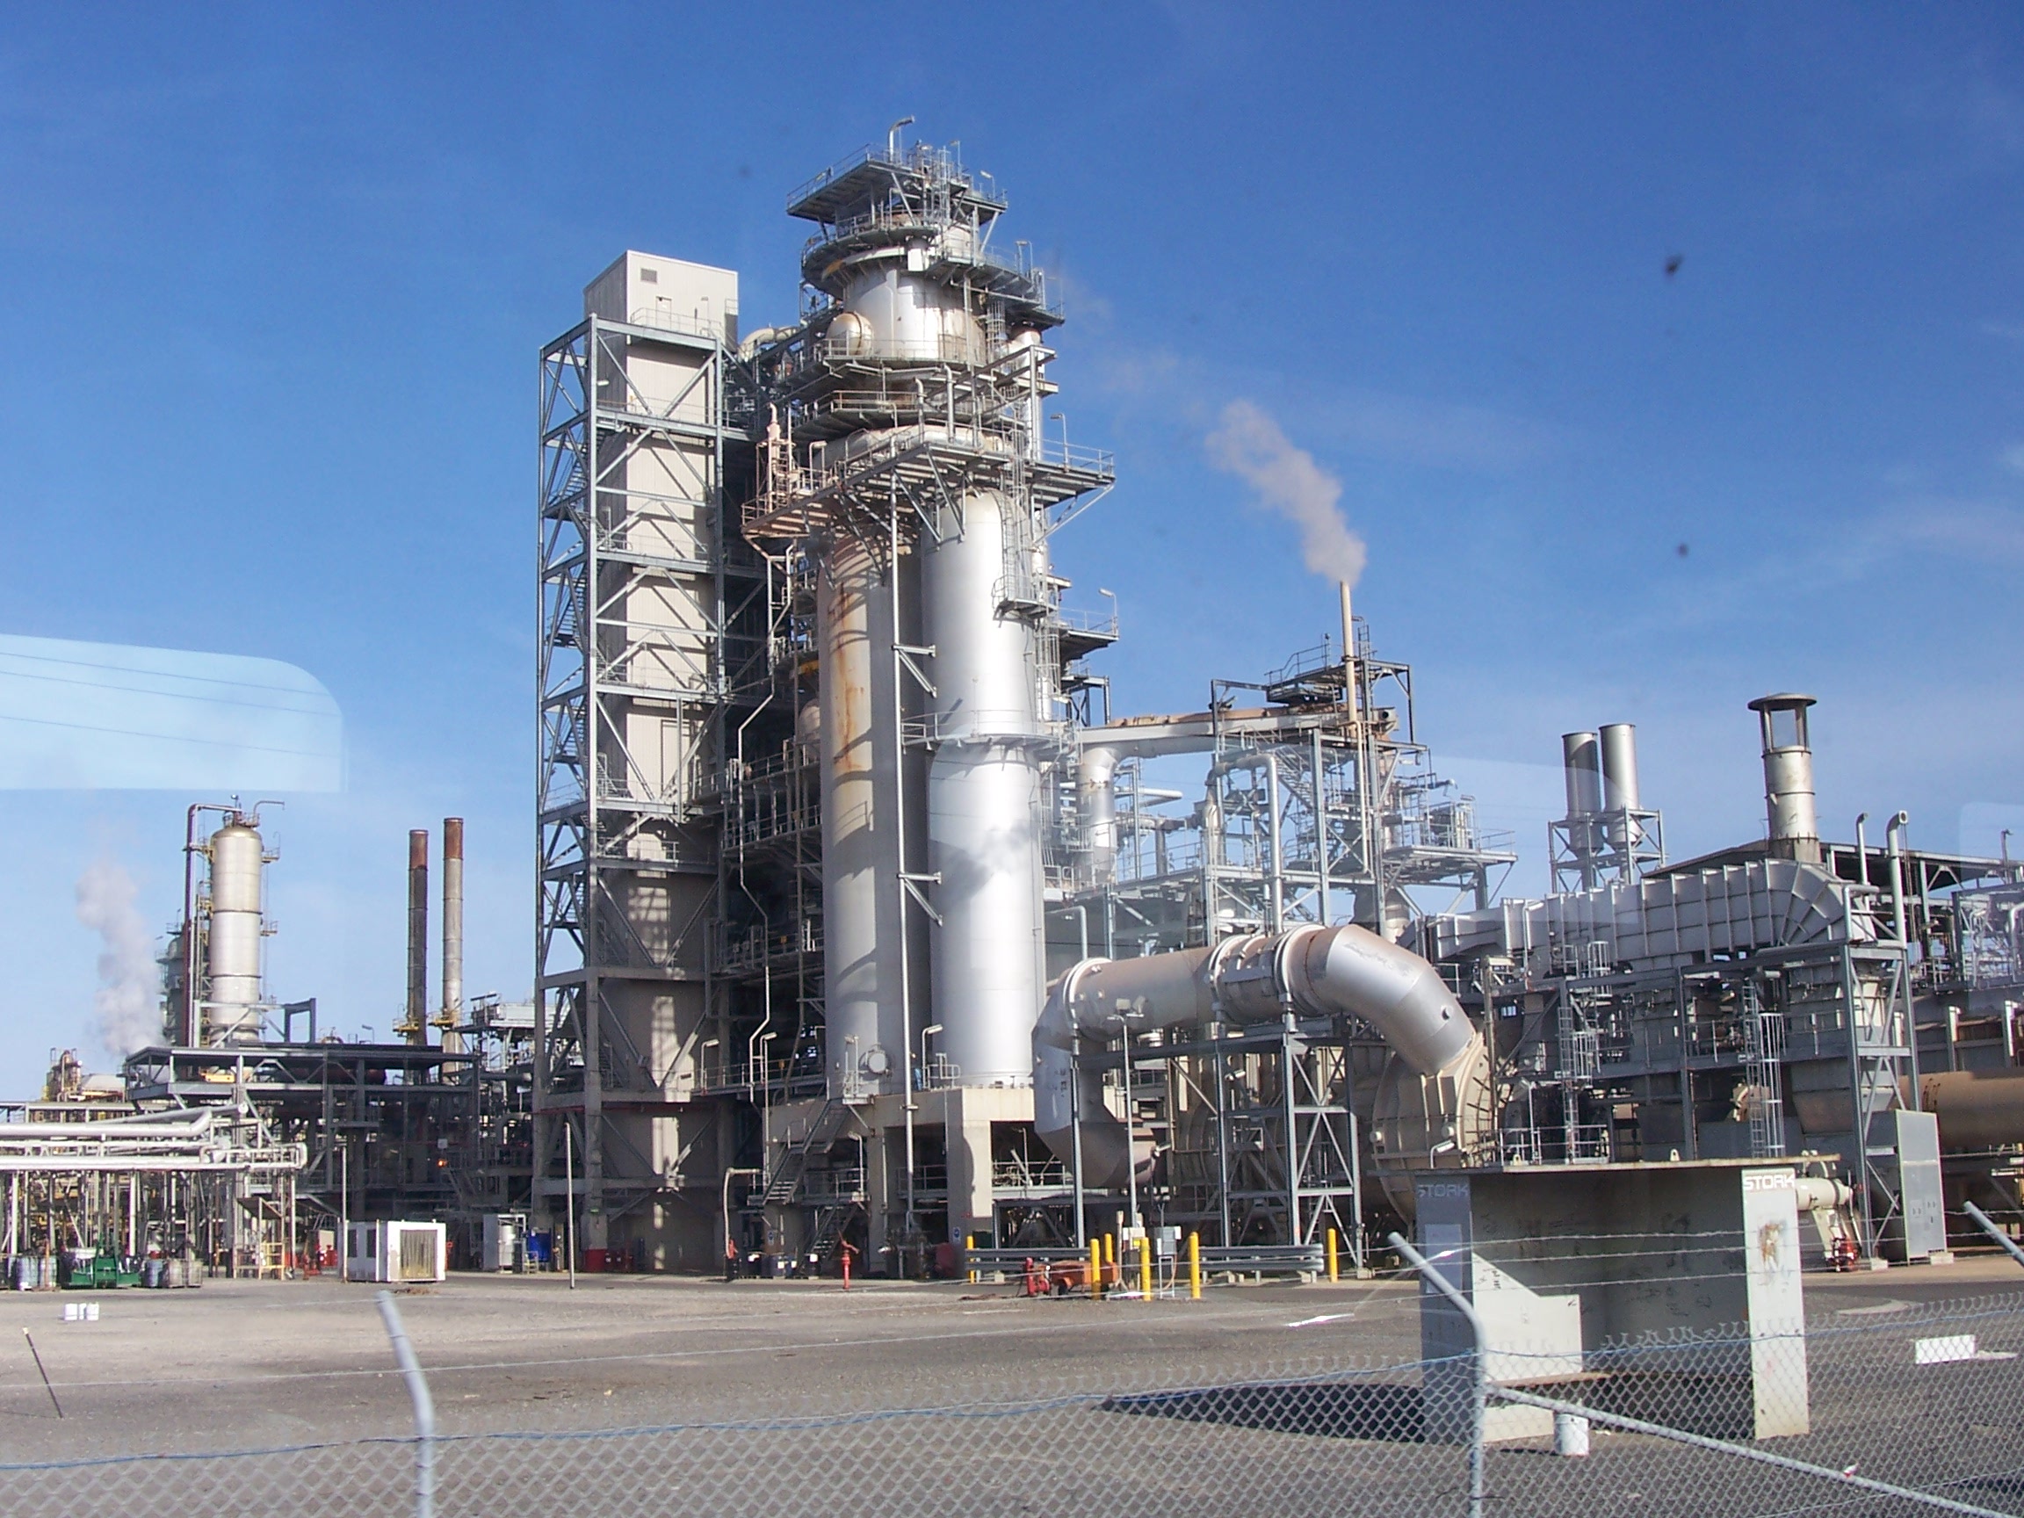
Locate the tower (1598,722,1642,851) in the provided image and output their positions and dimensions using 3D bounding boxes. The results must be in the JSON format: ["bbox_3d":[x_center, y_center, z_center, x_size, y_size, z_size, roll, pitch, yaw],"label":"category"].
[{"bbox_3d":[23.612,1.077,95.000,1.407,4.723,1.407,5,-12,-33],"label":"tower"}]

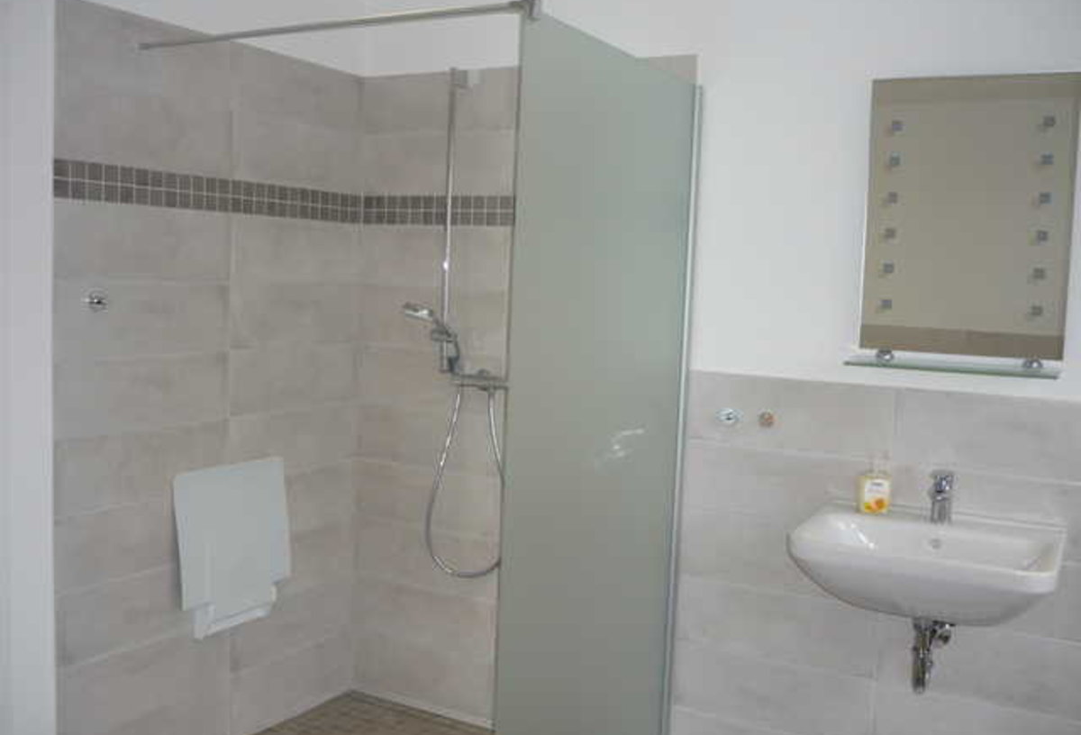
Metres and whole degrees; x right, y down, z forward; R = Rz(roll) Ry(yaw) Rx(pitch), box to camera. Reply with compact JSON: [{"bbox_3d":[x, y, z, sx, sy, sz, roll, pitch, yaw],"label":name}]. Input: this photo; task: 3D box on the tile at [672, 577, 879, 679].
[{"bbox_3d":[0.654,0.729,2.901,0.595,0.198,0.010,5,6,29],"label":"tile"}]

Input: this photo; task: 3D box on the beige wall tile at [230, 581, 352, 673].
[{"bbox_3d":[-0.813,0.828,3.397,0.012,0.200,0.586,5,6,29],"label":"beige wall tile"}]

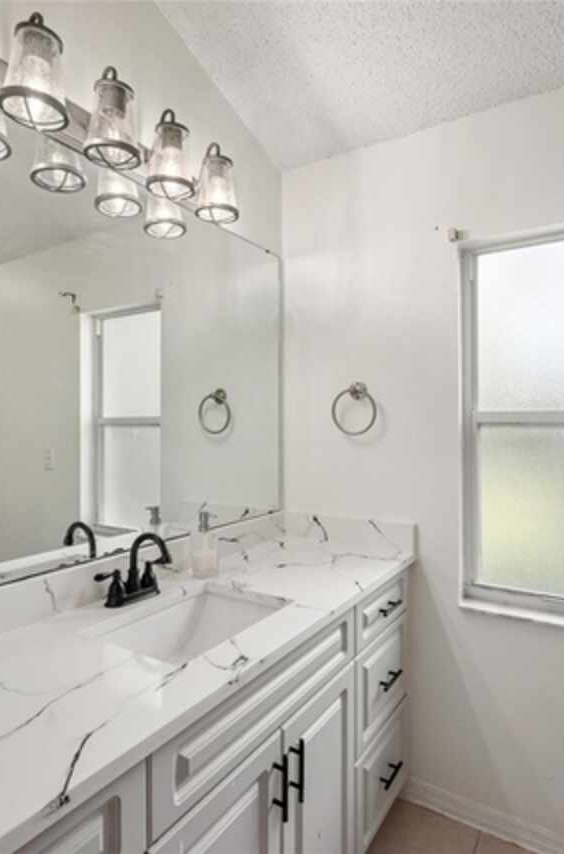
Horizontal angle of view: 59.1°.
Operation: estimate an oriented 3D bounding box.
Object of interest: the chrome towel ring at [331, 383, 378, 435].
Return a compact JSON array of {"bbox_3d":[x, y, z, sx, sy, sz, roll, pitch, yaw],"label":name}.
[{"bbox_3d":[0.273,-0.066,1.858,0.176,0.199,0.062,0,0,33],"label":"chrome towel ring"}]

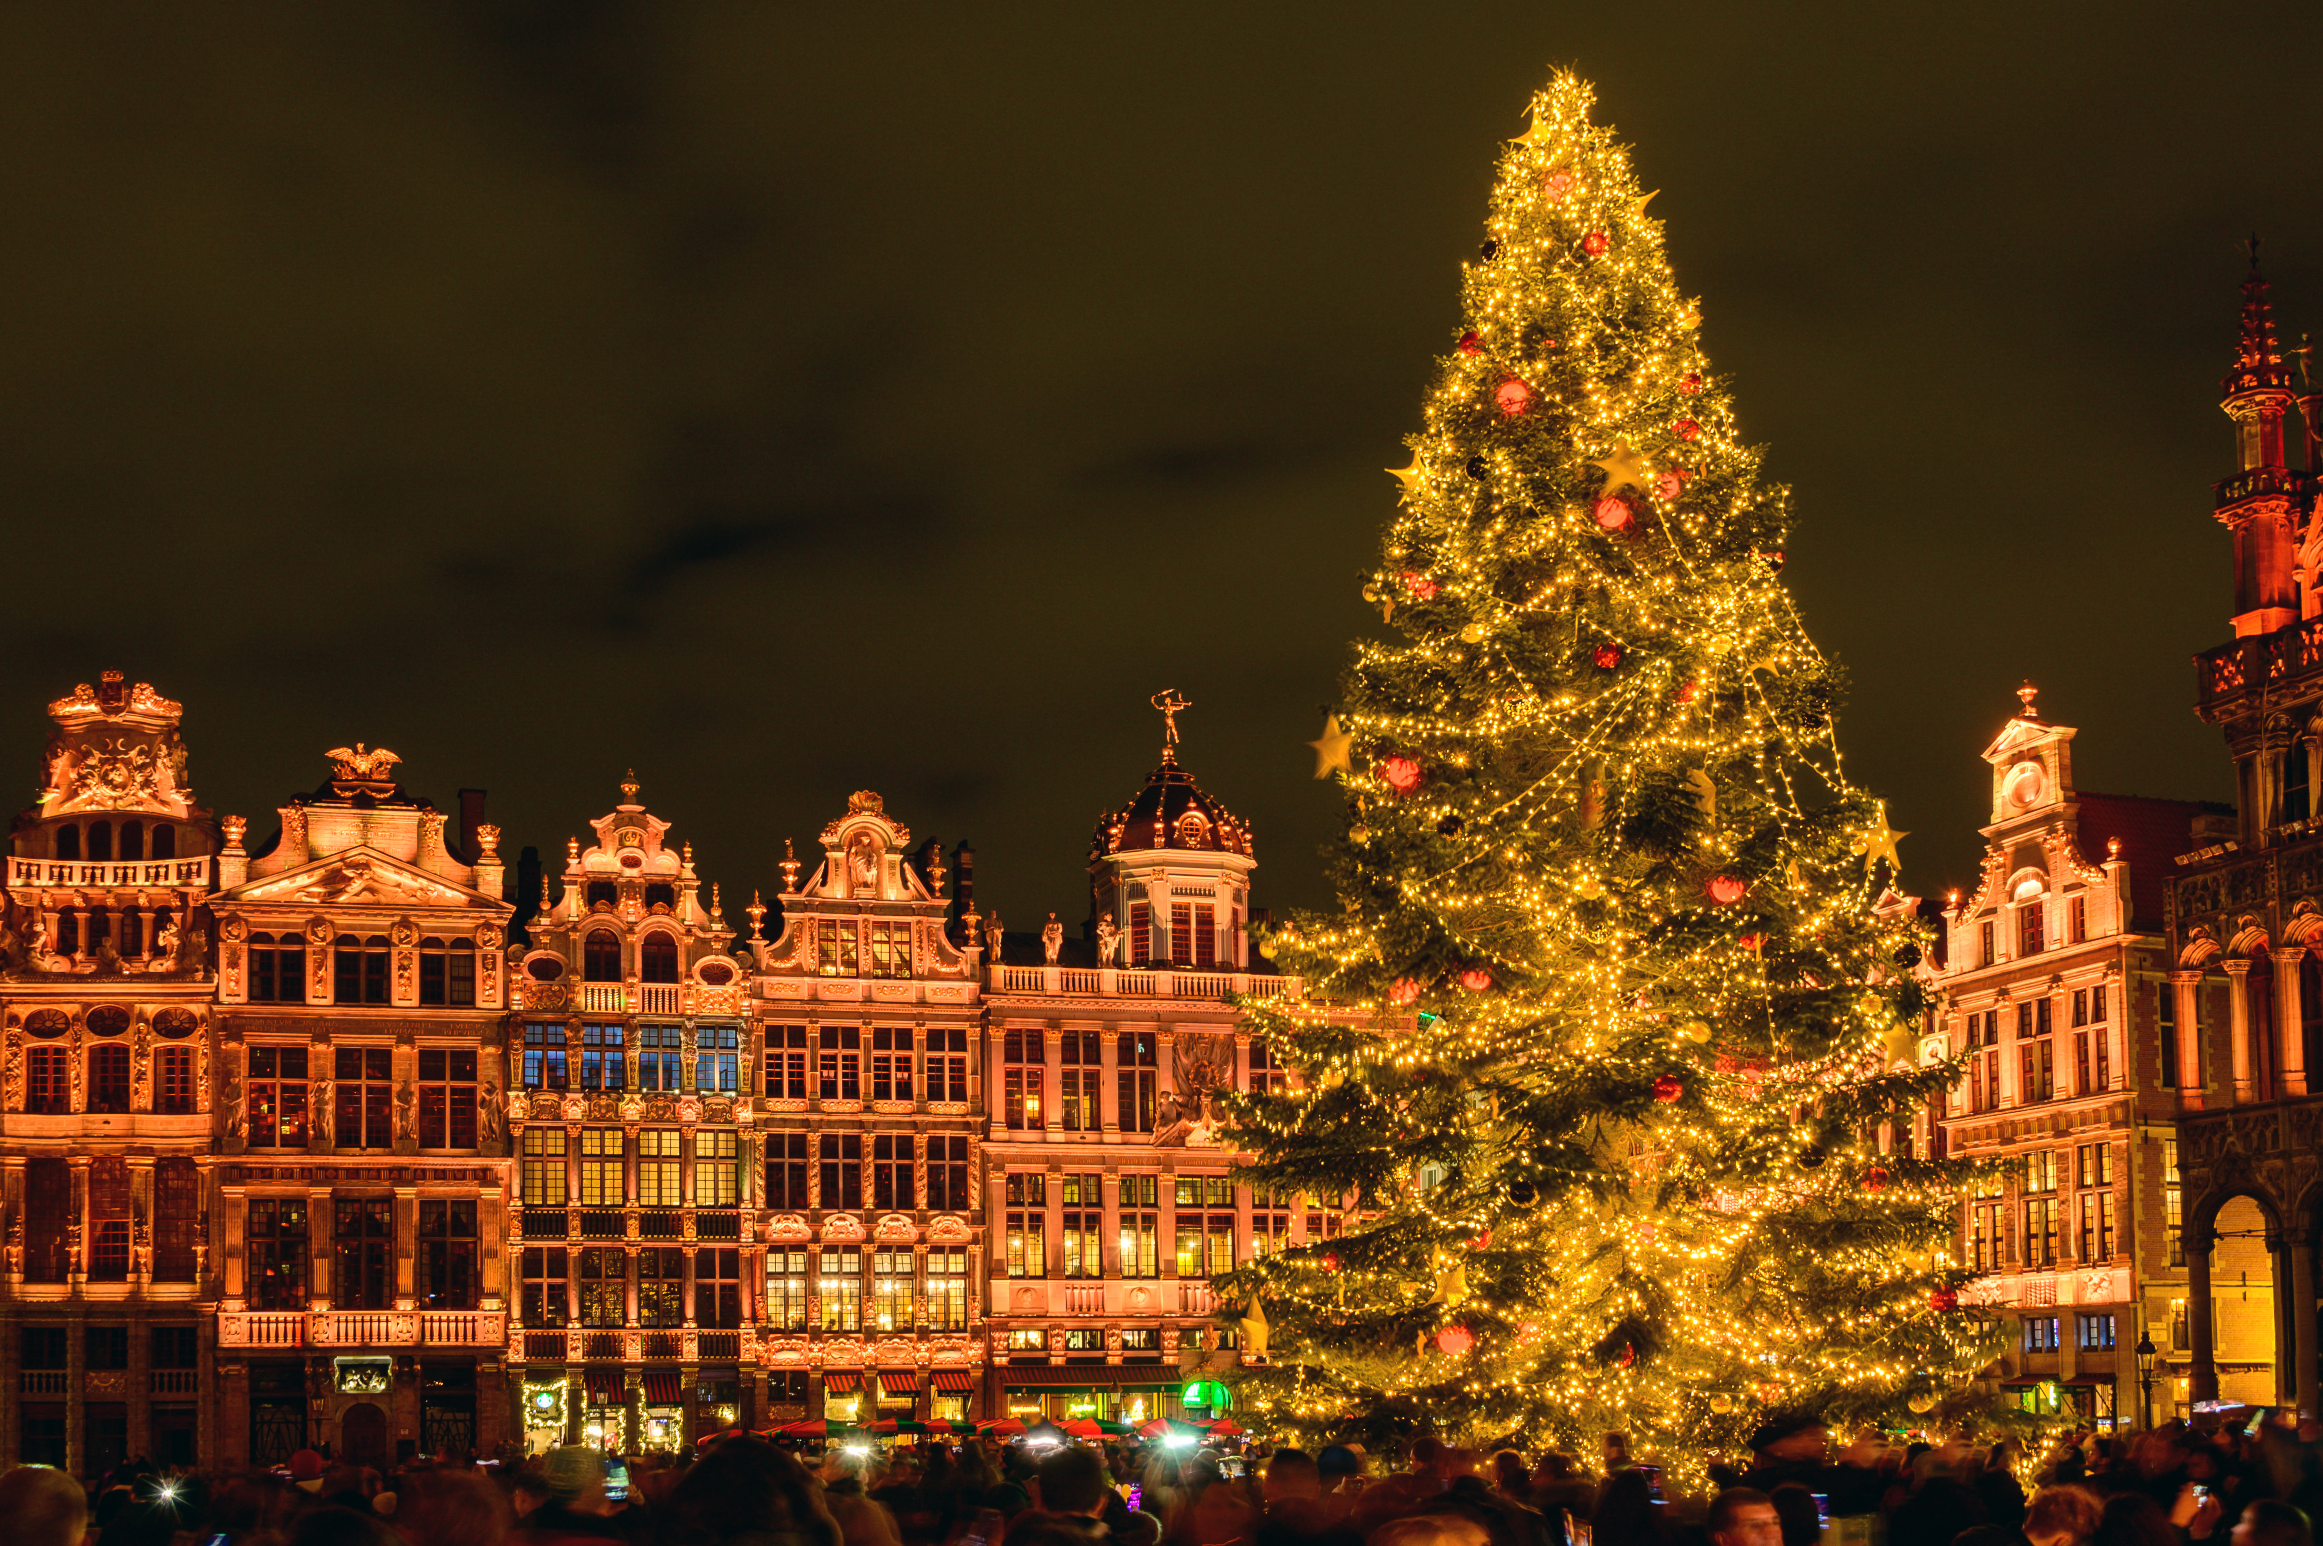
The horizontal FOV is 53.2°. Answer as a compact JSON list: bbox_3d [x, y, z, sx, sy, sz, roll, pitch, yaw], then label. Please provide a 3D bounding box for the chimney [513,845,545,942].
[{"bbox_3d":[-24.011,4.642,88.000,0.950,3.900,0.900,0,-3,0],"label":"chimney"}]

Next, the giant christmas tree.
[{"bbox_3d":[5.817,0.059,30.000,9.900,18.200,9.700,0,-3,0],"label":"giant christmas tree"}]

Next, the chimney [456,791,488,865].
[{"bbox_3d":[-25.846,2.074,87.000,0.950,3.000,0.900,0,-3,0],"label":"chimney"}]

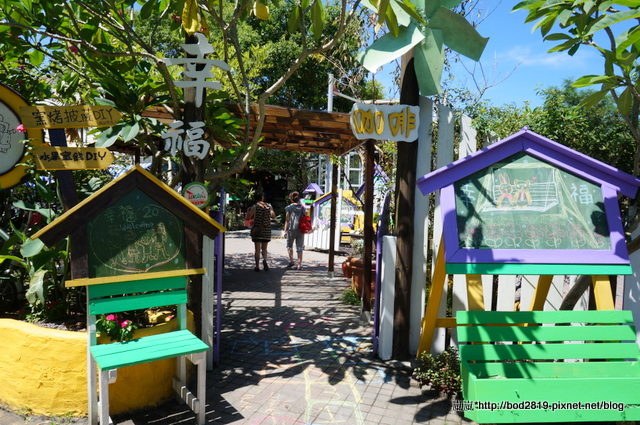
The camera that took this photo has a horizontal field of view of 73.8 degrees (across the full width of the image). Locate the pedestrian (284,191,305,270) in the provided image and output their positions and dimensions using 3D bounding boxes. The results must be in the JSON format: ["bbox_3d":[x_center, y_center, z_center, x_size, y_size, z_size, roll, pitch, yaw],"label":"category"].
[{"bbox_3d":[-0.489,0.363,8.500,0.480,1.570,0.380,1,2,-2],"label":"pedestrian"}]

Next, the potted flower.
[{"bbox_3d":[0.934,1.205,3.354,0.420,0.320,0.400,1,2,0],"label":"potted flower"}]

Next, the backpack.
[{"bbox_3d":[-0.282,0.197,8.400,0.260,0.450,0.190,1,2,-14],"label":"backpack"}]

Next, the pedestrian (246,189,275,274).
[{"bbox_3d":[-1.187,0.373,8.400,0.540,1.580,0.380,1,2,-2],"label":"pedestrian"}]

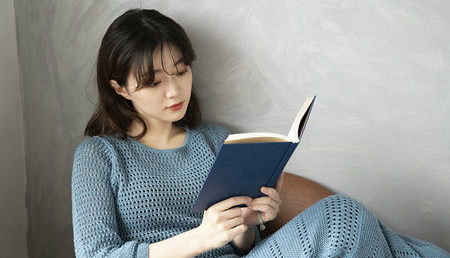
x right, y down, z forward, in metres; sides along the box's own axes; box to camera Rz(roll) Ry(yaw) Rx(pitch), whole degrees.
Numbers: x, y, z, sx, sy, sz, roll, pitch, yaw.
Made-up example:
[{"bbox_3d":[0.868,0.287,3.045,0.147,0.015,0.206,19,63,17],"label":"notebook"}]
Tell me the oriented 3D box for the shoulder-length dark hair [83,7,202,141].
[{"bbox_3d":[-0.164,-0.108,1.145,0.195,0.240,0.215,-20,23,-33],"label":"shoulder-length dark hair"}]

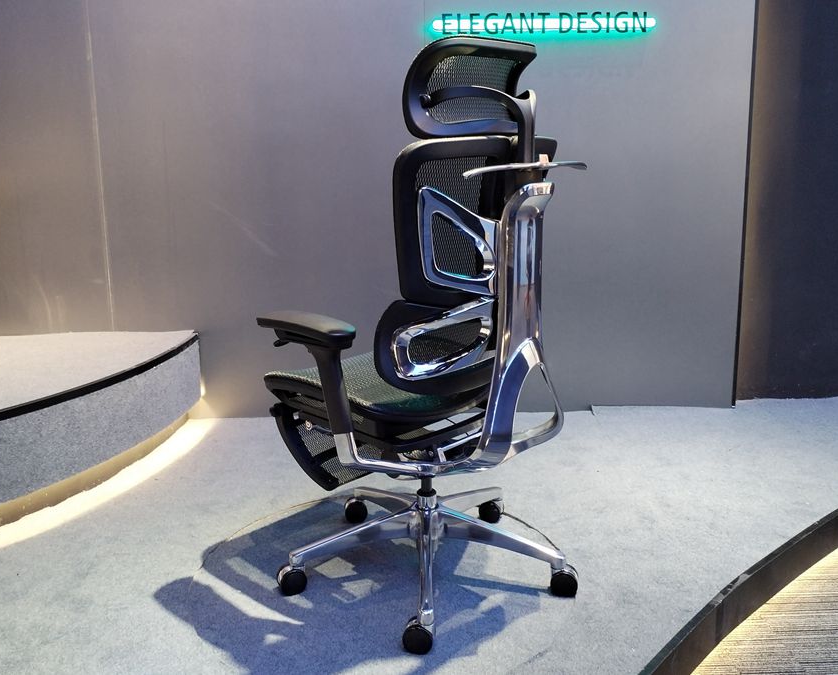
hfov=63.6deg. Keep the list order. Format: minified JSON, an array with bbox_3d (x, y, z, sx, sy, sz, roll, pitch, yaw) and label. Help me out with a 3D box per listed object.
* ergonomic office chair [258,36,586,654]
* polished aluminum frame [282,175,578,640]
[{"bbox_3d":[0.011,-0.009,1.600,0.701,1.220,0.741,-10,14,-43],"label":"ergonomic office chair"},{"bbox_3d":[0.022,0.121,1.620,0.690,0.948,0.726,-10,14,-43],"label":"polished aluminum frame"}]

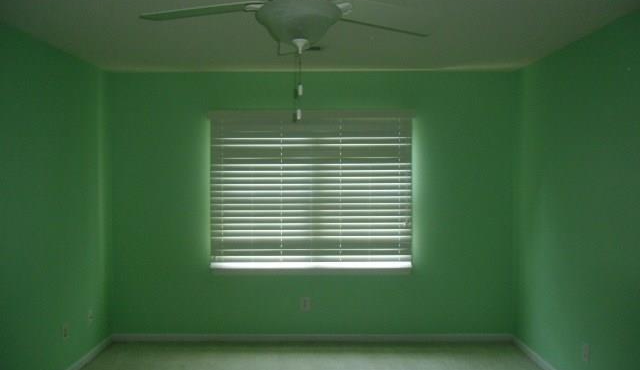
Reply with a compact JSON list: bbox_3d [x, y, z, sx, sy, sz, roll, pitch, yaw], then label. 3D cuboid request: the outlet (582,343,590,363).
[{"bbox_3d":[1.738,1.097,3.255,0.010,0.118,0.073,0,2,0],"label":"outlet"}]

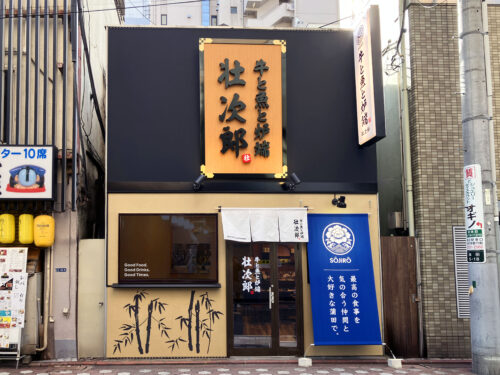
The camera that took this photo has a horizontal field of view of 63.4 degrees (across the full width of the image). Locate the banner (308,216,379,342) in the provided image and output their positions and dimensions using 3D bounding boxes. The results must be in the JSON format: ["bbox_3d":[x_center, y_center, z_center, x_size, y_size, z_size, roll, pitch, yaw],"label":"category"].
[{"bbox_3d":[1.543,1.486,6.738,1.083,2.116,0.050,0,-15,-2],"label":"banner"}]

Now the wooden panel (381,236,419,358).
[{"bbox_3d":[2.594,1.891,7.024,0.599,2.059,0.060,0,-4,-2],"label":"wooden panel"}]

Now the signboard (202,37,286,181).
[{"bbox_3d":[-0.104,-1.369,7.053,1.496,2.444,0.120,0,-4,-2],"label":"signboard"}]

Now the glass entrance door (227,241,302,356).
[{"bbox_3d":[0.258,1.815,6.952,1.296,2.110,0.100,0,-4,-2],"label":"glass entrance door"}]

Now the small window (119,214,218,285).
[{"bbox_3d":[-1.383,1.047,6.924,1.678,1.187,0.100,0,-4,-2],"label":"small window"}]

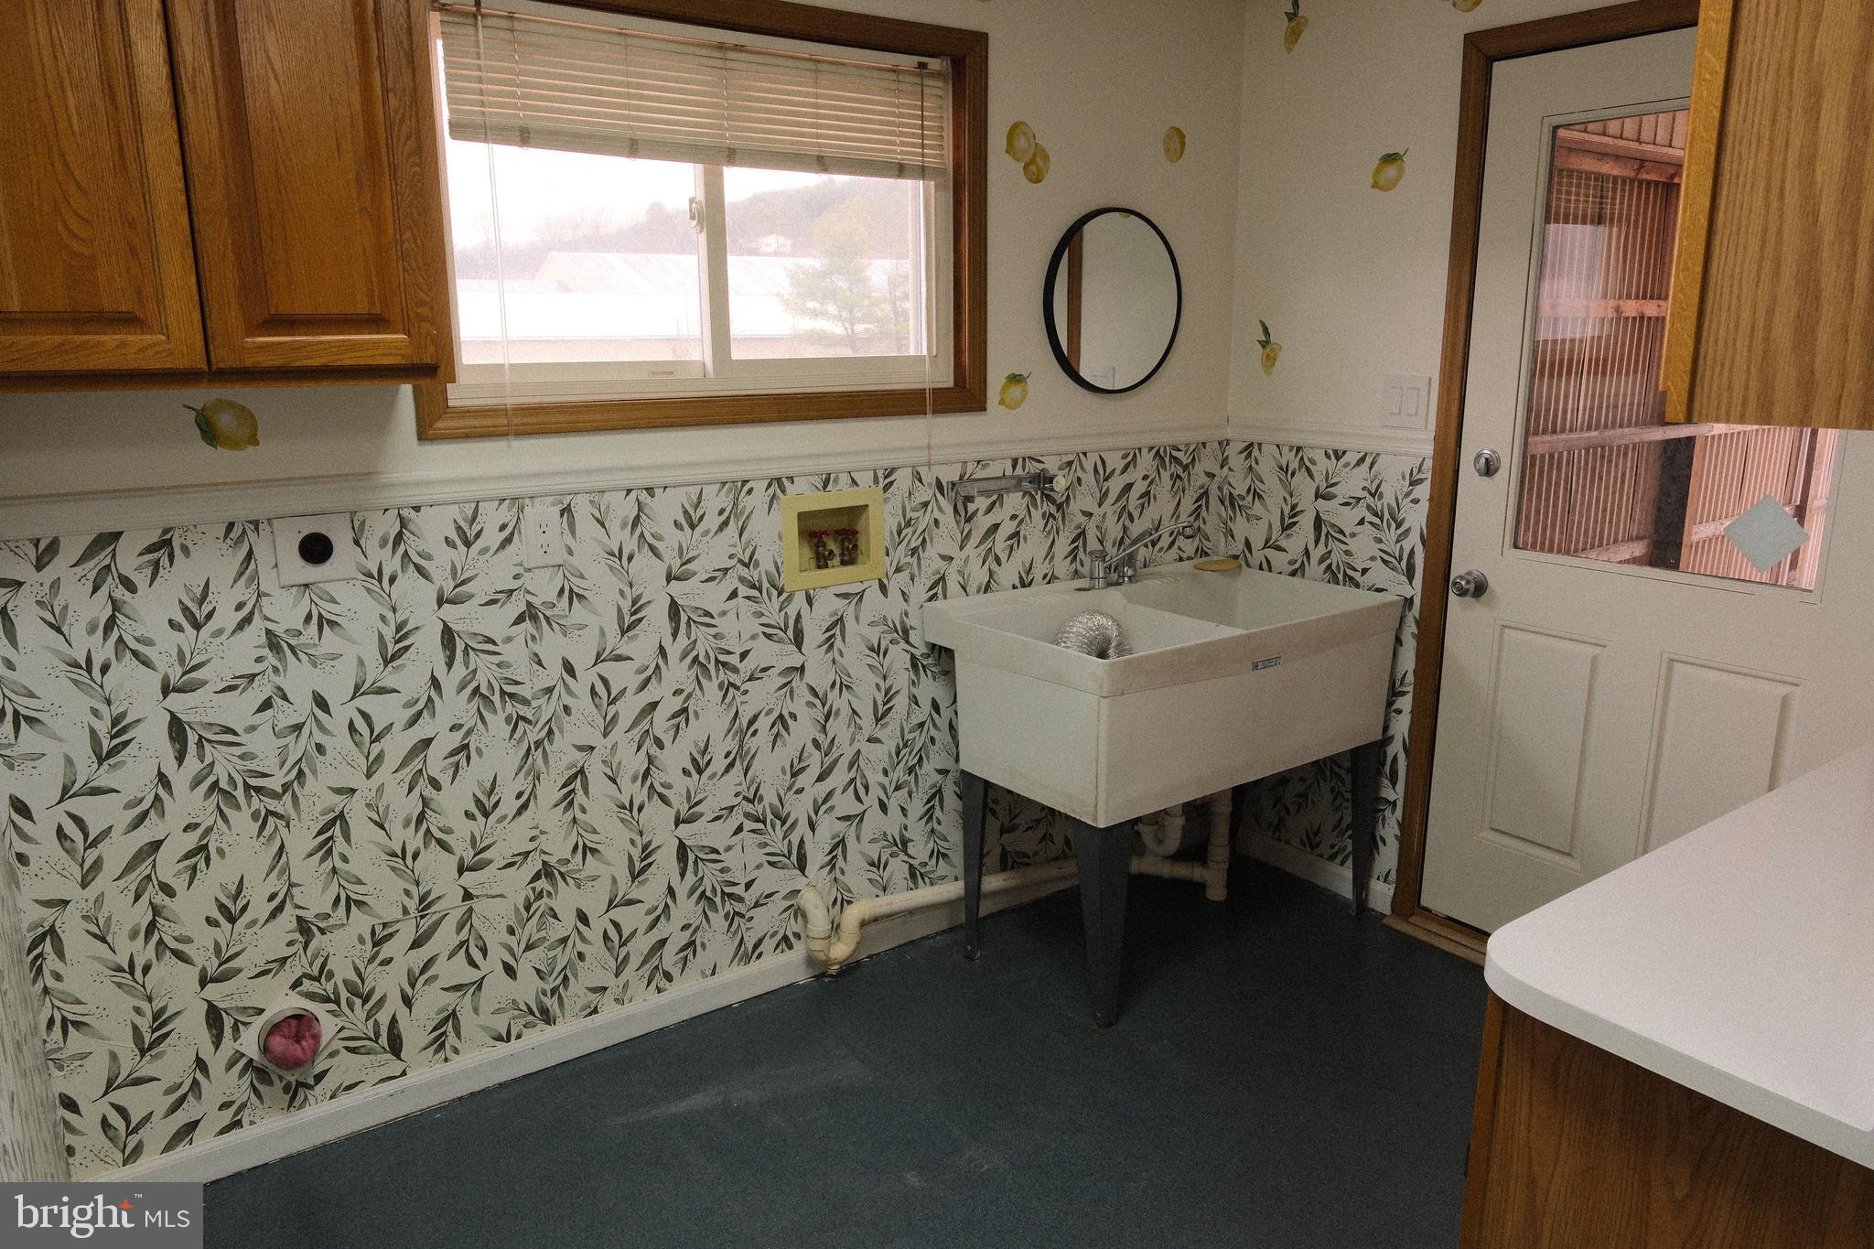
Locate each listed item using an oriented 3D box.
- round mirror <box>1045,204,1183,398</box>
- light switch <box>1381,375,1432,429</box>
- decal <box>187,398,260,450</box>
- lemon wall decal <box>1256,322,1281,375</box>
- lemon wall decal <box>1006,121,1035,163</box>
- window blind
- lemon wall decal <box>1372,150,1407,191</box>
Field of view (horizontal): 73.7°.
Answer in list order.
[{"bbox_3d":[0.453,-0.822,3.174,0.459,0.459,0.027,-10,16,-35],"label":"round mirror"},{"bbox_3d":[1.131,-0.539,3.030,0.010,0.126,0.127,-10,16,-35],"label":"light switch"},{"bbox_3d":[-1.186,-0.332,2.077,0.098,0.088,0.005,-10,16,-35],"label":"decal"},{"bbox_3d":[0.884,-0.737,3.336,0.005,0.146,0.082,-10,16,-35],"label":"lemon wall decal"},{"bbox_3d":[0.199,-1.131,2.929,0.091,0.092,0.005,-10,16,-35],"label":"lemon wall decal"},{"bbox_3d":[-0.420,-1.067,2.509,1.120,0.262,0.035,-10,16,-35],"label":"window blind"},{"bbox_3d":[1.077,-1.079,2.978,0.005,0.091,0.094,-10,16,-35],"label":"lemon wall decal"}]

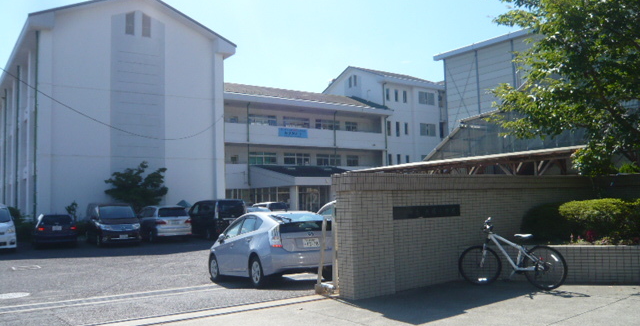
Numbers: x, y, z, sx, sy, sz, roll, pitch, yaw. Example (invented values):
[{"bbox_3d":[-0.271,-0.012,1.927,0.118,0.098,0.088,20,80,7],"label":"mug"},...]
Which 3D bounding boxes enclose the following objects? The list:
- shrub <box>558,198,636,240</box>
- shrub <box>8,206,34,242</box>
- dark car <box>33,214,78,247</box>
[{"bbox_3d":[5.029,0.986,9.324,1.500,0.780,1.100,0,-4,-17],"label":"shrub"},{"bbox_3d":[-15.407,3.184,26.560,1.600,1.850,1.500,1,-4,-32],"label":"shrub"},{"bbox_3d":[-12.500,3.170,24.400,1.700,1.430,4.450,1,-4,-32],"label":"dark car"}]

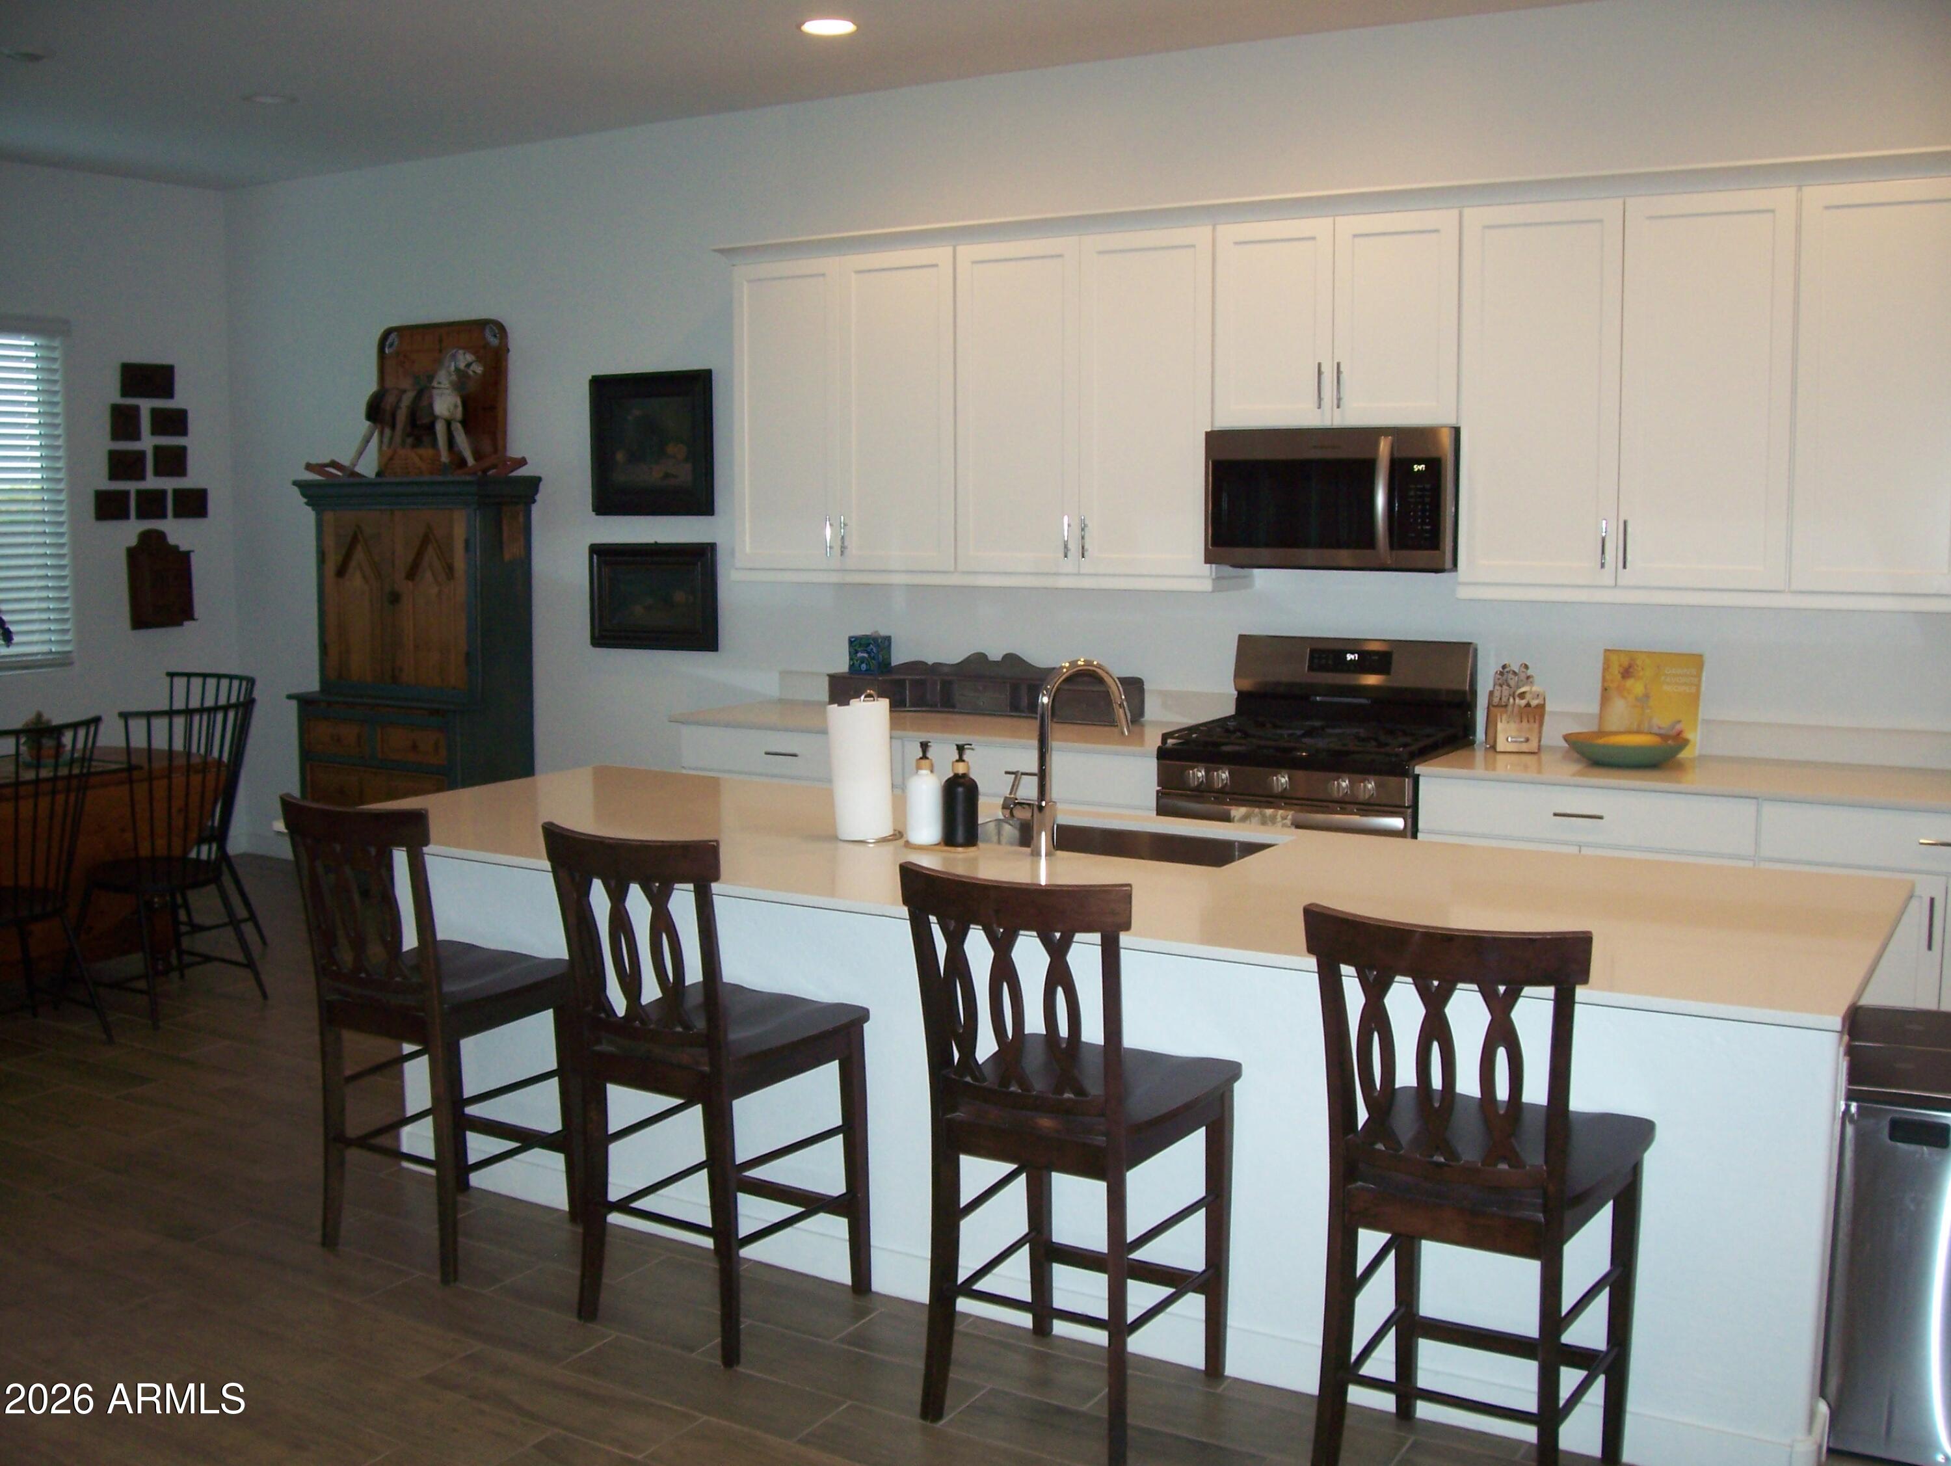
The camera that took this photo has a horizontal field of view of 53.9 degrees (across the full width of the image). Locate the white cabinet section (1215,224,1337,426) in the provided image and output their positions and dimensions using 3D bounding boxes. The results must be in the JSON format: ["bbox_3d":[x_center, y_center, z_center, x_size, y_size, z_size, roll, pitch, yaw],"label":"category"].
[{"bbox_3d":[0.956,-1.224,5.816,0.383,0.600,0.320,4,8,30],"label":"white cabinet section"}]

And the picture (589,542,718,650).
[{"bbox_3d":[-1.222,-0.518,7.284,0.600,0.405,0.040,4,8,31],"label":"picture"}]

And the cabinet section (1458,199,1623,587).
[{"bbox_3d":[1.636,-0.946,5.450,0.449,1.053,0.320,4,8,30],"label":"cabinet section"}]

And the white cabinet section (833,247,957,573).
[{"bbox_3d":[-0.190,-1.075,6.498,0.454,1.053,0.320,4,8,30],"label":"white cabinet section"}]

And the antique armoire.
[{"bbox_3d":[-2.296,-0.173,7.815,1.090,1.723,0.450,4,7,31],"label":"antique armoire"}]

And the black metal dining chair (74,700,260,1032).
[{"bbox_3d":[-2.568,0.391,6.044,0.550,0.970,0.550,4,7,31],"label":"black metal dining chair"}]

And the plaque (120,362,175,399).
[{"bbox_3d":[-3.562,-1.511,8.258,0.025,0.152,0.277,4,7,31],"label":"plaque"}]

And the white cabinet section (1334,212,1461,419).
[{"bbox_3d":[1.280,-1.201,5.627,0.379,0.600,0.320,4,8,30],"label":"white cabinet section"}]

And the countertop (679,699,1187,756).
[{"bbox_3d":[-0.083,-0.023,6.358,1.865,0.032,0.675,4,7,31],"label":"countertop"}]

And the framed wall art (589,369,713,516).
[{"bbox_3d":[-1.231,-1.098,7.309,0.610,0.543,0.050,4,7,31],"label":"framed wall art"}]

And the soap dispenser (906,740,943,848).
[{"bbox_3d":[-0.103,0.119,3.887,0.072,0.206,0.075,0,6,0],"label":"soap dispenser"}]

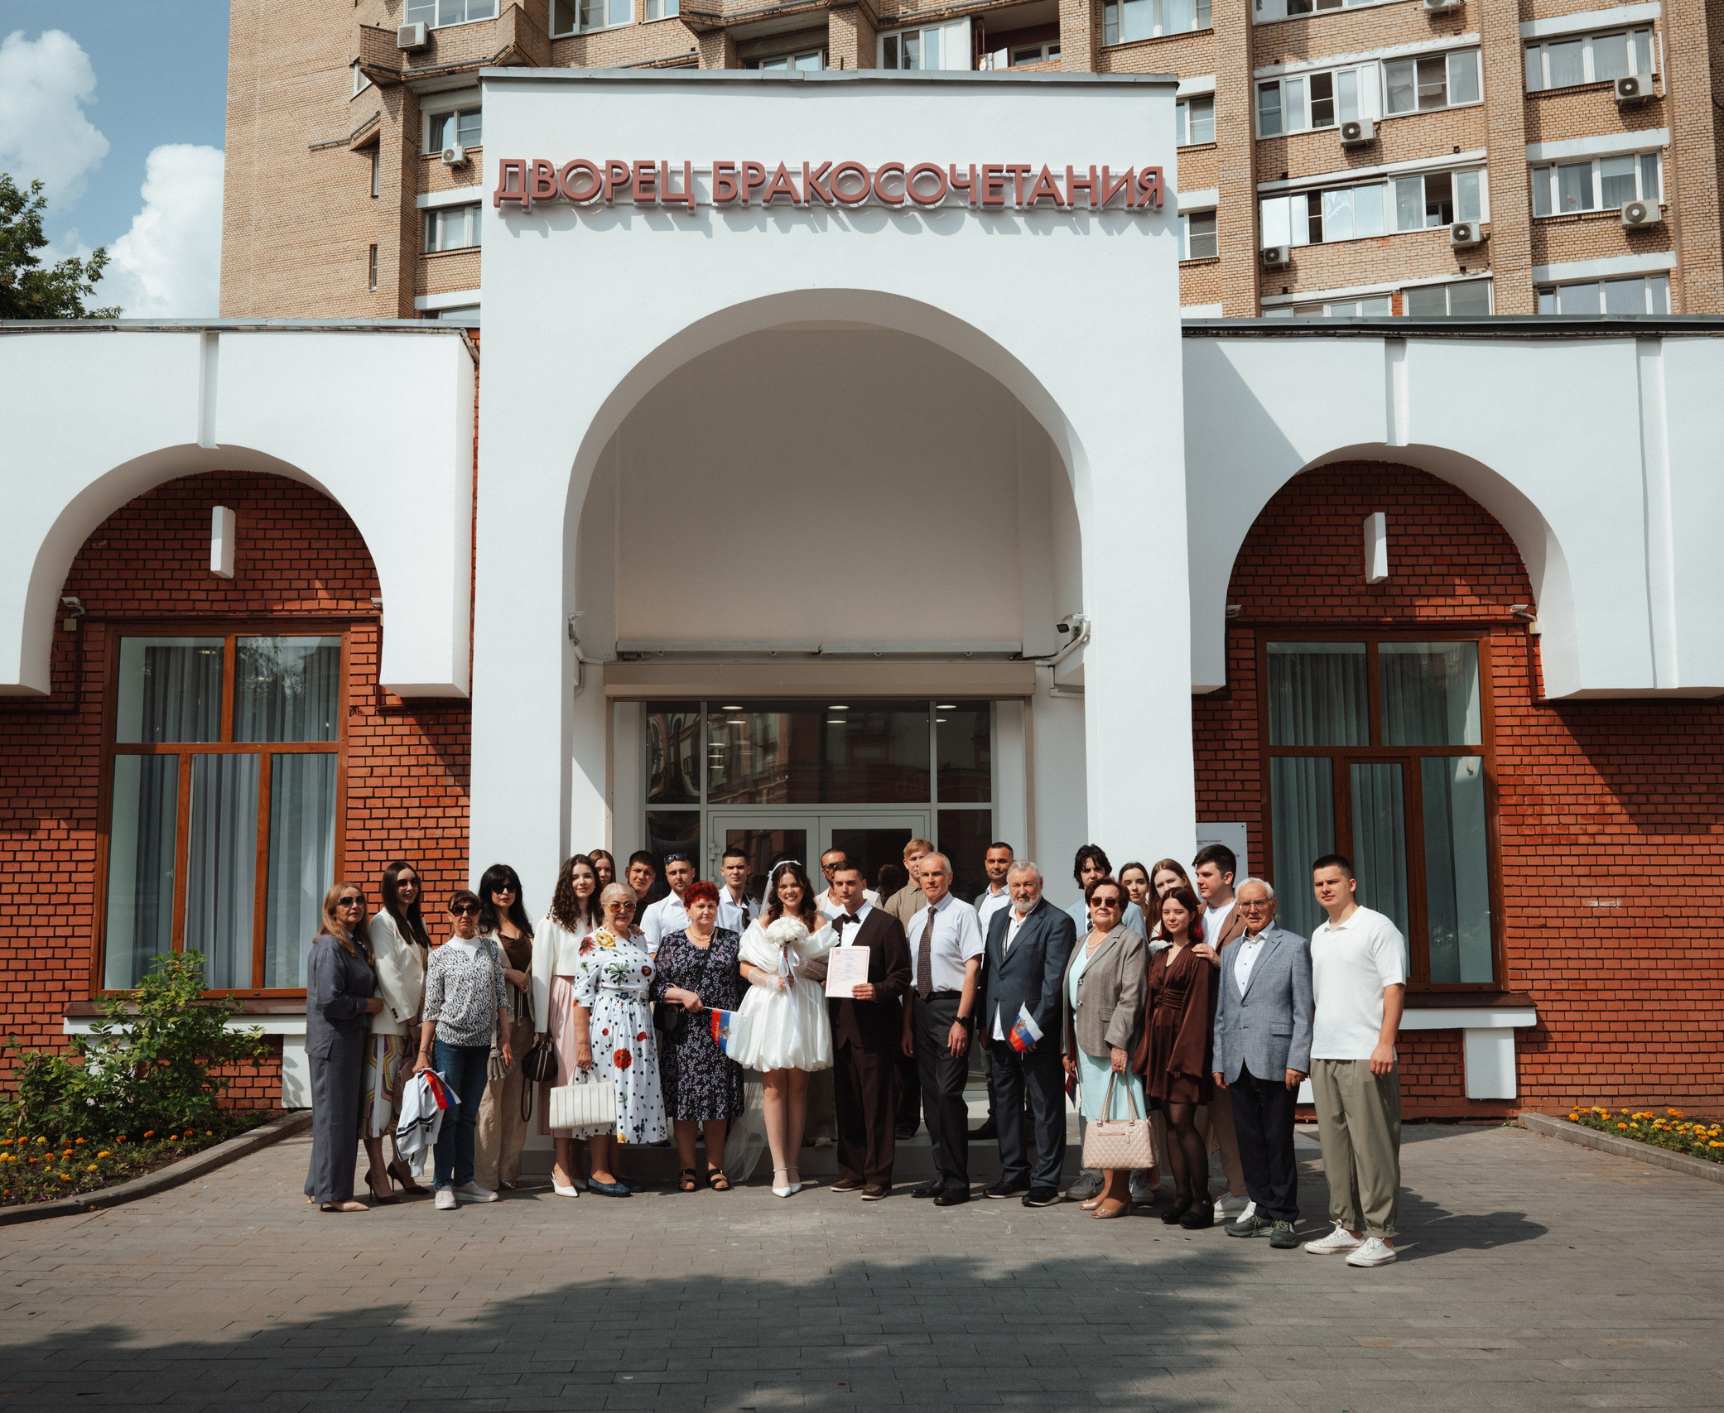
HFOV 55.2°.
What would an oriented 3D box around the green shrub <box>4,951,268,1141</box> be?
[{"bbox_3d":[-4.680,2.165,10.630,1.600,1.180,1.150,0,-6,-1],"label":"green shrub"}]

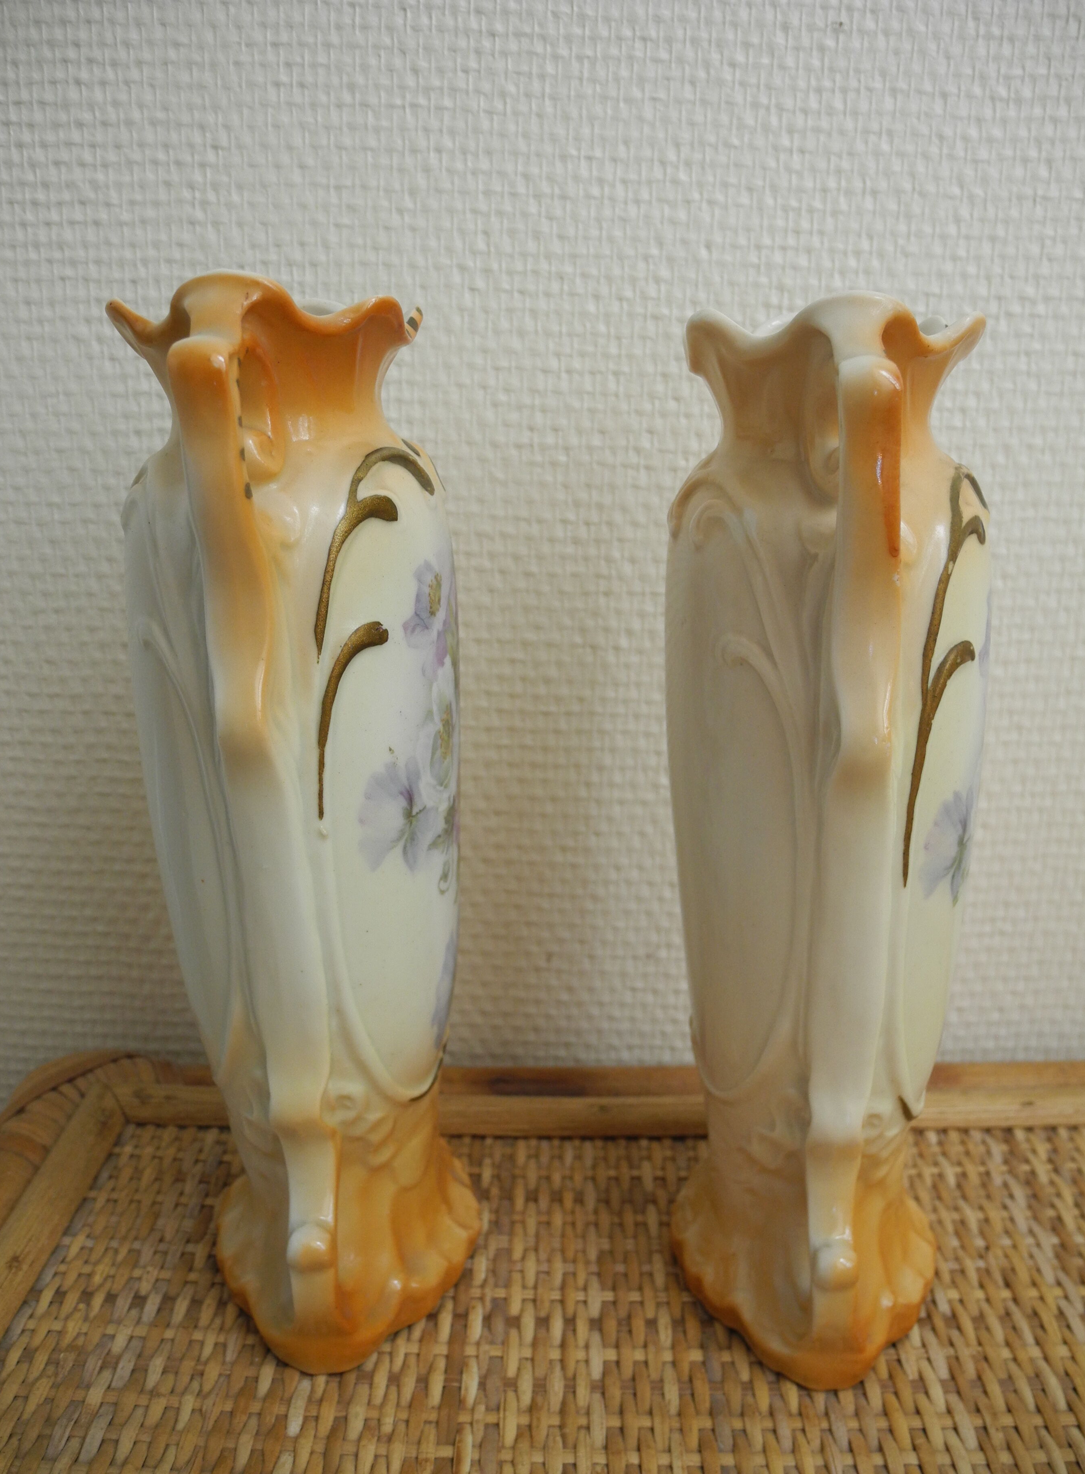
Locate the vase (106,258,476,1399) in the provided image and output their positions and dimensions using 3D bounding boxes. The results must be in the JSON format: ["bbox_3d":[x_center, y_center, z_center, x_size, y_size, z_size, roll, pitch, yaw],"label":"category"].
[{"bbox_3d":[-0.059,0.024,0.306,0.079,0.256,0.102,-1,15,0],"label":"vase"}]

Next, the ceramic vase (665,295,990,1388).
[{"bbox_3d":[0.071,0.024,0.304,0.079,0.253,0.102,1,16,5],"label":"ceramic vase"}]

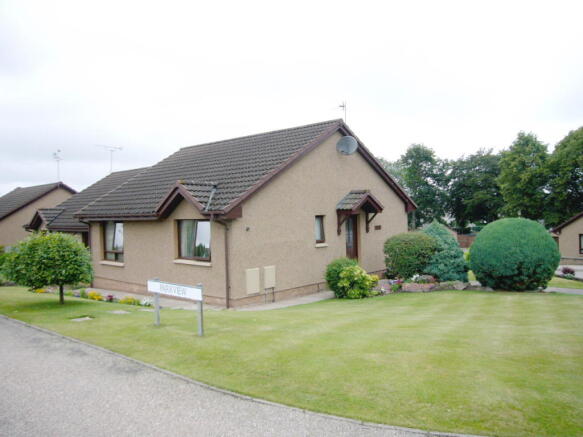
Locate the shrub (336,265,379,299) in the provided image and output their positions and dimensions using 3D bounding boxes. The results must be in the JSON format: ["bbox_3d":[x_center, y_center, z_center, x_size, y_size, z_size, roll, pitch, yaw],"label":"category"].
[{"bbox_3d":[1.918,1.735,13.700,1.200,0.950,1.100,-1,1,8],"label":"shrub"}]

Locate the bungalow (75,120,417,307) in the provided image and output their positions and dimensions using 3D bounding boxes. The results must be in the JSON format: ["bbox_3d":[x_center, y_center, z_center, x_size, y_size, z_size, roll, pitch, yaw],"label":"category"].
[{"bbox_3d":[-1.505,-0.400,17.966,9.040,5.420,9.550,-1,1,43],"label":"bungalow"}]

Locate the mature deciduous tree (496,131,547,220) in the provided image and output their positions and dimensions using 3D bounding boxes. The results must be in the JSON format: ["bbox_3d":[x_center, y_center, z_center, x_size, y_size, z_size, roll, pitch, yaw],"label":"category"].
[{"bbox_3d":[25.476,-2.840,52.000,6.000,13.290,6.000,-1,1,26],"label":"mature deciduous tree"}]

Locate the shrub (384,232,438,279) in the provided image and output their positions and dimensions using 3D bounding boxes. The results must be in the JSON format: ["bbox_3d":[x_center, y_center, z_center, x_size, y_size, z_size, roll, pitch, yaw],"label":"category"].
[{"bbox_3d":[4.199,1.327,16.500,1.900,1.650,1.800,-1,1,14],"label":"shrub"}]

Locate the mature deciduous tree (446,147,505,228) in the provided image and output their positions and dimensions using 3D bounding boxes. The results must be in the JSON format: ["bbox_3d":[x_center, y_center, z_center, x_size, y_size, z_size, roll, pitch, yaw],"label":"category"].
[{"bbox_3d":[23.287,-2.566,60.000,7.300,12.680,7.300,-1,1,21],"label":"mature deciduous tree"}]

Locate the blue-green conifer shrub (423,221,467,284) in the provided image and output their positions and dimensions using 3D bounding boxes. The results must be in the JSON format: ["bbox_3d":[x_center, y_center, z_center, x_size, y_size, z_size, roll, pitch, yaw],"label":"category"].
[{"bbox_3d":[5.227,1.083,15.900,1.550,2.100,1.500,-1,1,18],"label":"blue-green conifer shrub"}]

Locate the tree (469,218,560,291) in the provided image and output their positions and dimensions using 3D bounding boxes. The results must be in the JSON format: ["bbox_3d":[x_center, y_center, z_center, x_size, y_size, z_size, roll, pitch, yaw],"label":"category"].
[{"bbox_3d":[6.952,1.057,14.700,2.800,2.130,2.700,-1,1,25],"label":"tree"}]

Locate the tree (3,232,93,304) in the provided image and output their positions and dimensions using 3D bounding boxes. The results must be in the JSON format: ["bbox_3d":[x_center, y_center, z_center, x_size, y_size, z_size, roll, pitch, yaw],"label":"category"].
[{"bbox_3d":[-6.779,1.375,13.100,2.500,2.020,2.400,-2,1,-27],"label":"tree"}]

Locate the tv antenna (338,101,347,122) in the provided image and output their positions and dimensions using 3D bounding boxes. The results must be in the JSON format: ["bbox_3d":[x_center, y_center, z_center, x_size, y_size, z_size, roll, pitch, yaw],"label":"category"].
[{"bbox_3d":[1.687,-3.540,15.600,0.350,0.780,0.200,-1,1,0],"label":"tv antenna"}]

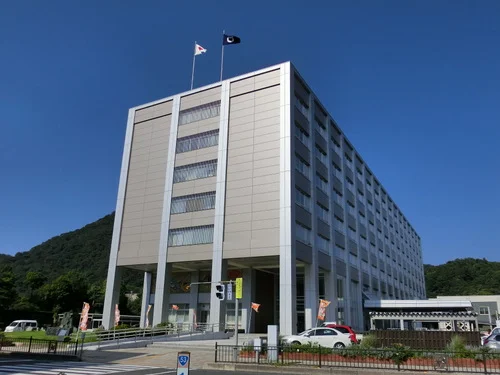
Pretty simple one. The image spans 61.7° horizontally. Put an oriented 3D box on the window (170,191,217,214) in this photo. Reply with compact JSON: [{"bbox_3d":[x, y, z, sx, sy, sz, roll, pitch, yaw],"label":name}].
[{"bbox_3d":[-6.157,1.787,45.755,5.949,1.971,0.180,-9,-21,27],"label":"window"}]

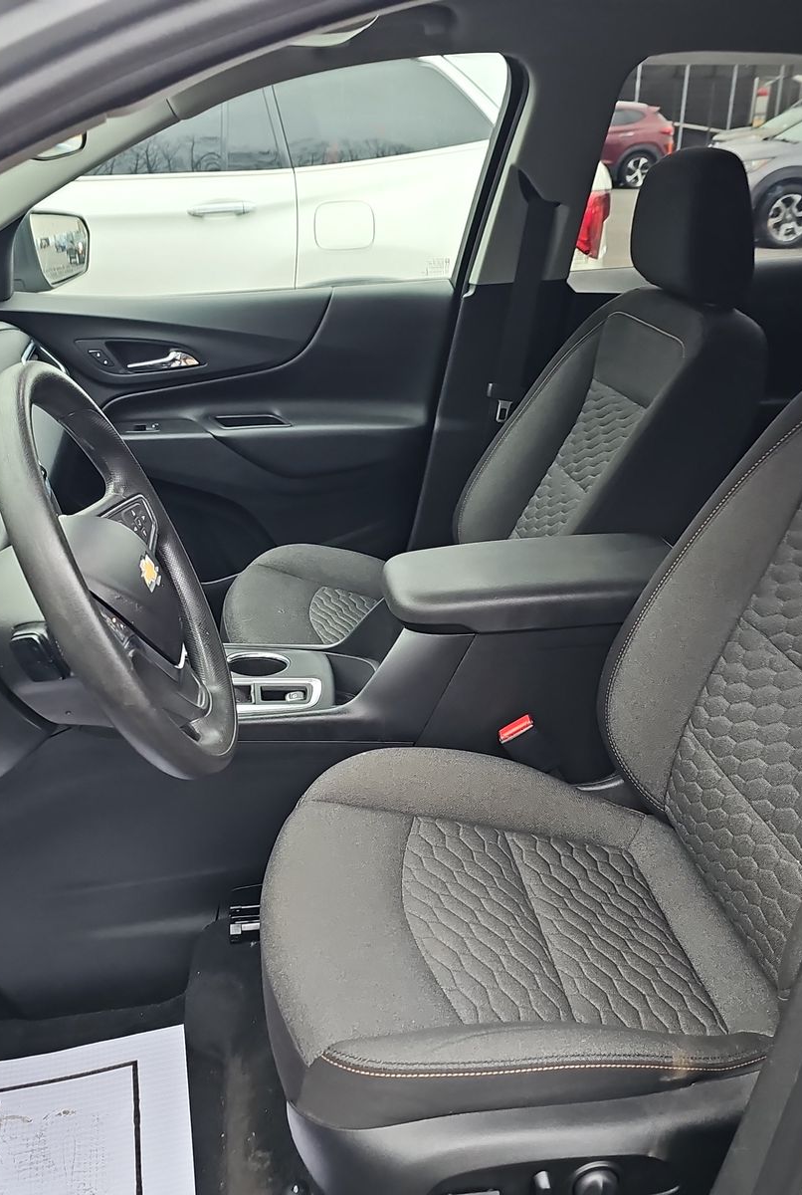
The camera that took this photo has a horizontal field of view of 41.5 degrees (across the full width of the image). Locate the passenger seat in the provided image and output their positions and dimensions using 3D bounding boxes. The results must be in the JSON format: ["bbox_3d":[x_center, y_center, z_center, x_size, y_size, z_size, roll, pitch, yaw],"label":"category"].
[{"bbox_3d":[0.112,-0.210,1.722,0.840,0.970,0.540,-3,24,-8],"label":"passenger seat"}]

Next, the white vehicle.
[{"bbox_3d":[-1.782,-1.288,4.088,4.850,1.730,1.920,-3,24,-8],"label":"white vehicle"}]

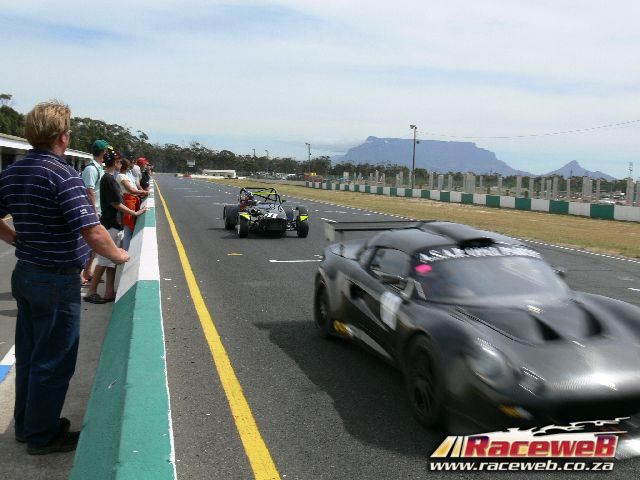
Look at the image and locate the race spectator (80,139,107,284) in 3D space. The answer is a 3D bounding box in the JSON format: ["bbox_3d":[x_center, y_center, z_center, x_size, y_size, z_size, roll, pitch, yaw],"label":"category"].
[{"bbox_3d":[-2.834,-0.359,8.150,0.420,1.820,0.500,-3,7,-30],"label":"race spectator"}]

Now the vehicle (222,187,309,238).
[{"bbox_3d":[-1.391,-0.731,16.225,1.670,1.130,3.200,-1,6,-17],"label":"vehicle"}]

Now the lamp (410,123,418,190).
[{"bbox_3d":[9.831,-8.696,68.000,0.750,6.743,0.450,-1,6,-14],"label":"lamp"}]

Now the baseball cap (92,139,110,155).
[{"bbox_3d":[-2.742,-1.178,8.120,0.250,0.140,0.180,-2,7,-28],"label":"baseball cap"}]

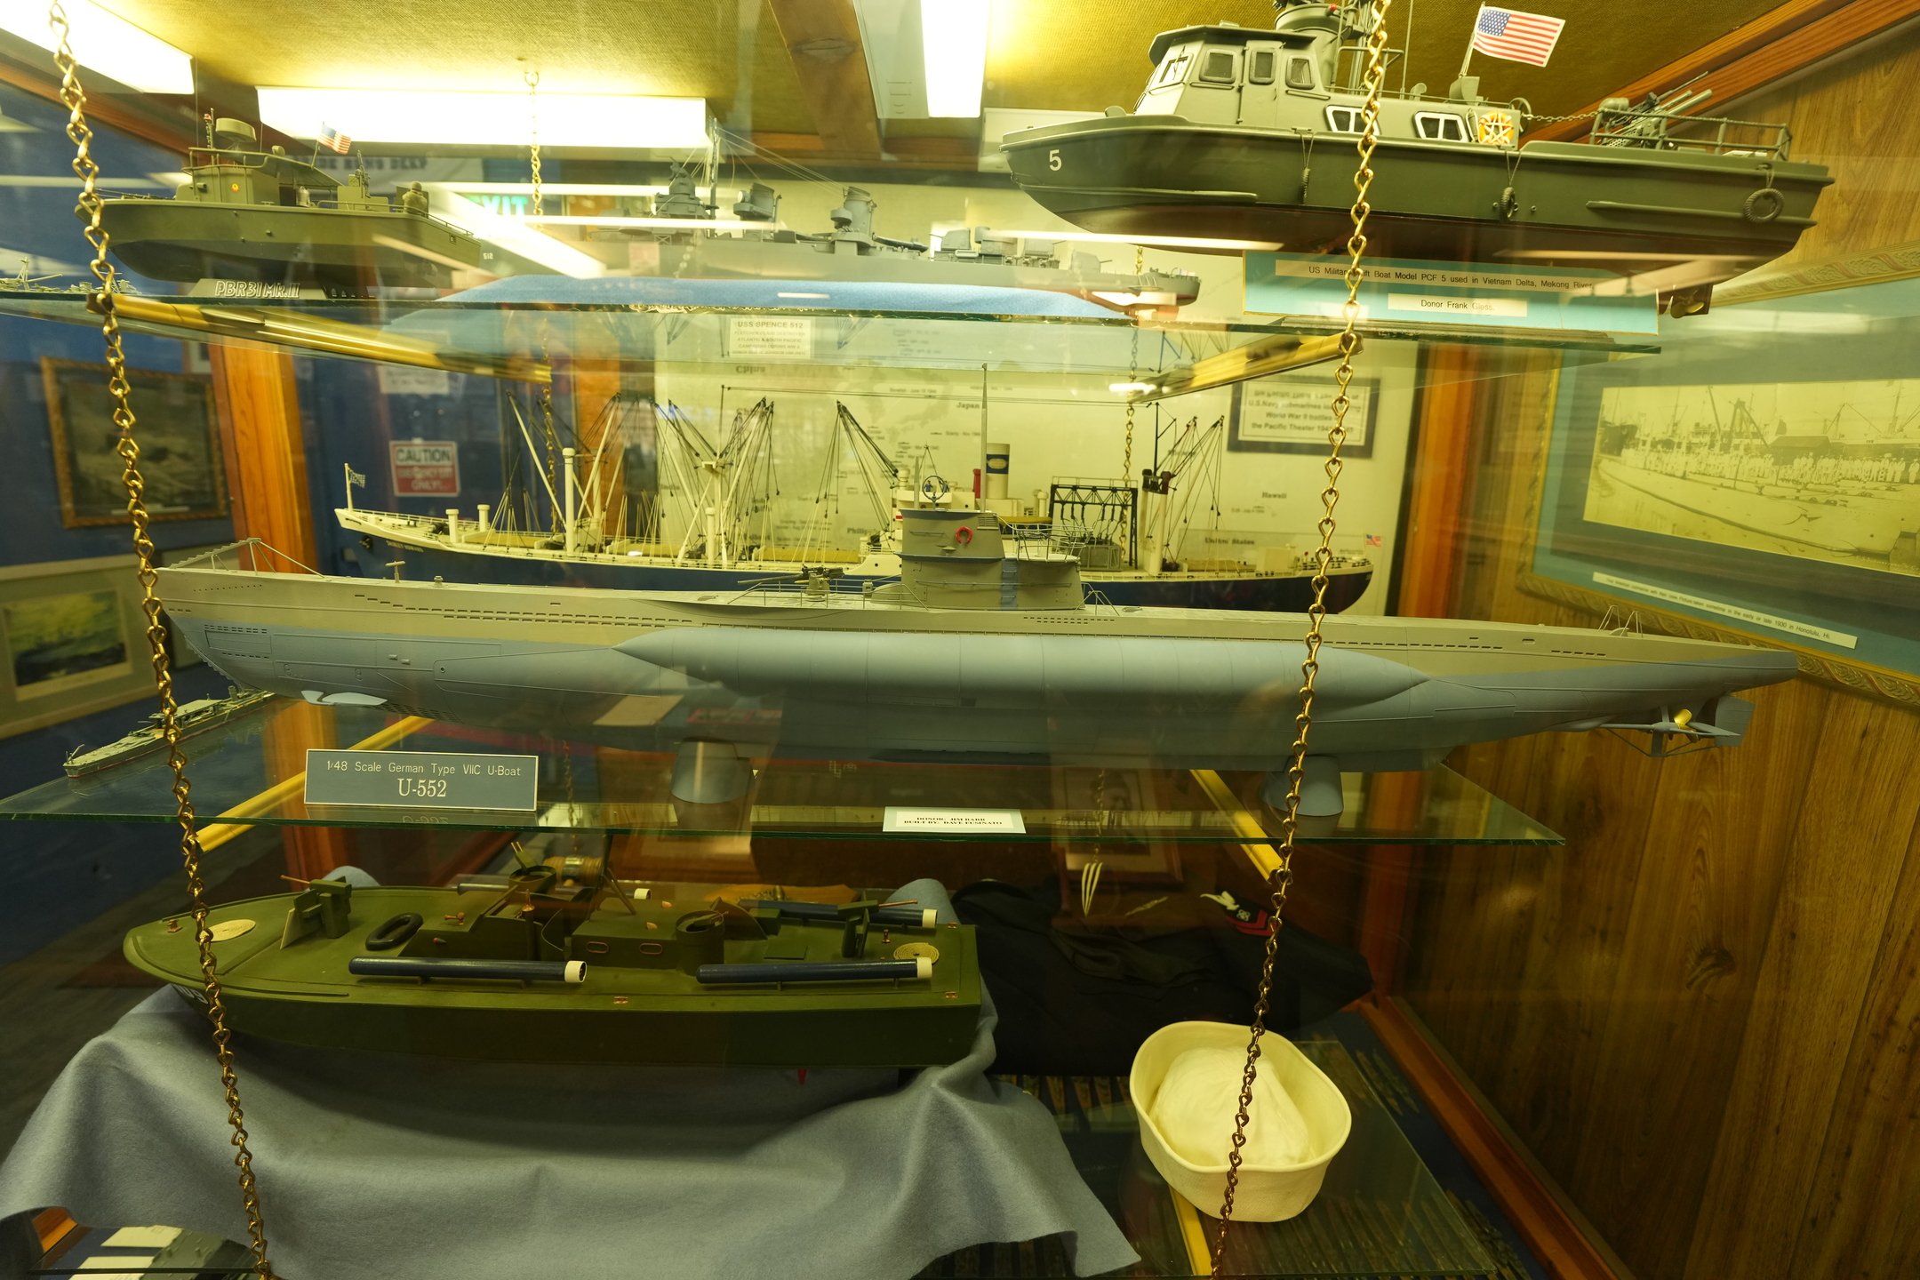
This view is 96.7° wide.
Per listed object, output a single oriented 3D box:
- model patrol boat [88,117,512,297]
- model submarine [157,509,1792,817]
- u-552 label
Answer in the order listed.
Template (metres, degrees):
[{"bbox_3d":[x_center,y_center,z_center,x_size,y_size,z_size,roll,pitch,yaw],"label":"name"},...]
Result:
[{"bbox_3d":[-0.457,-0.294,0.587,0.295,0.114,0.106,2,13,-2],"label":"model patrol boat"},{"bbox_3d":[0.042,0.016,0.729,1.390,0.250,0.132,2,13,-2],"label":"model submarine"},{"bbox_3d":[-0.436,0.114,0.692,0.183,0.044,0.006,2,-1,-2],"label":"u-552 label"}]

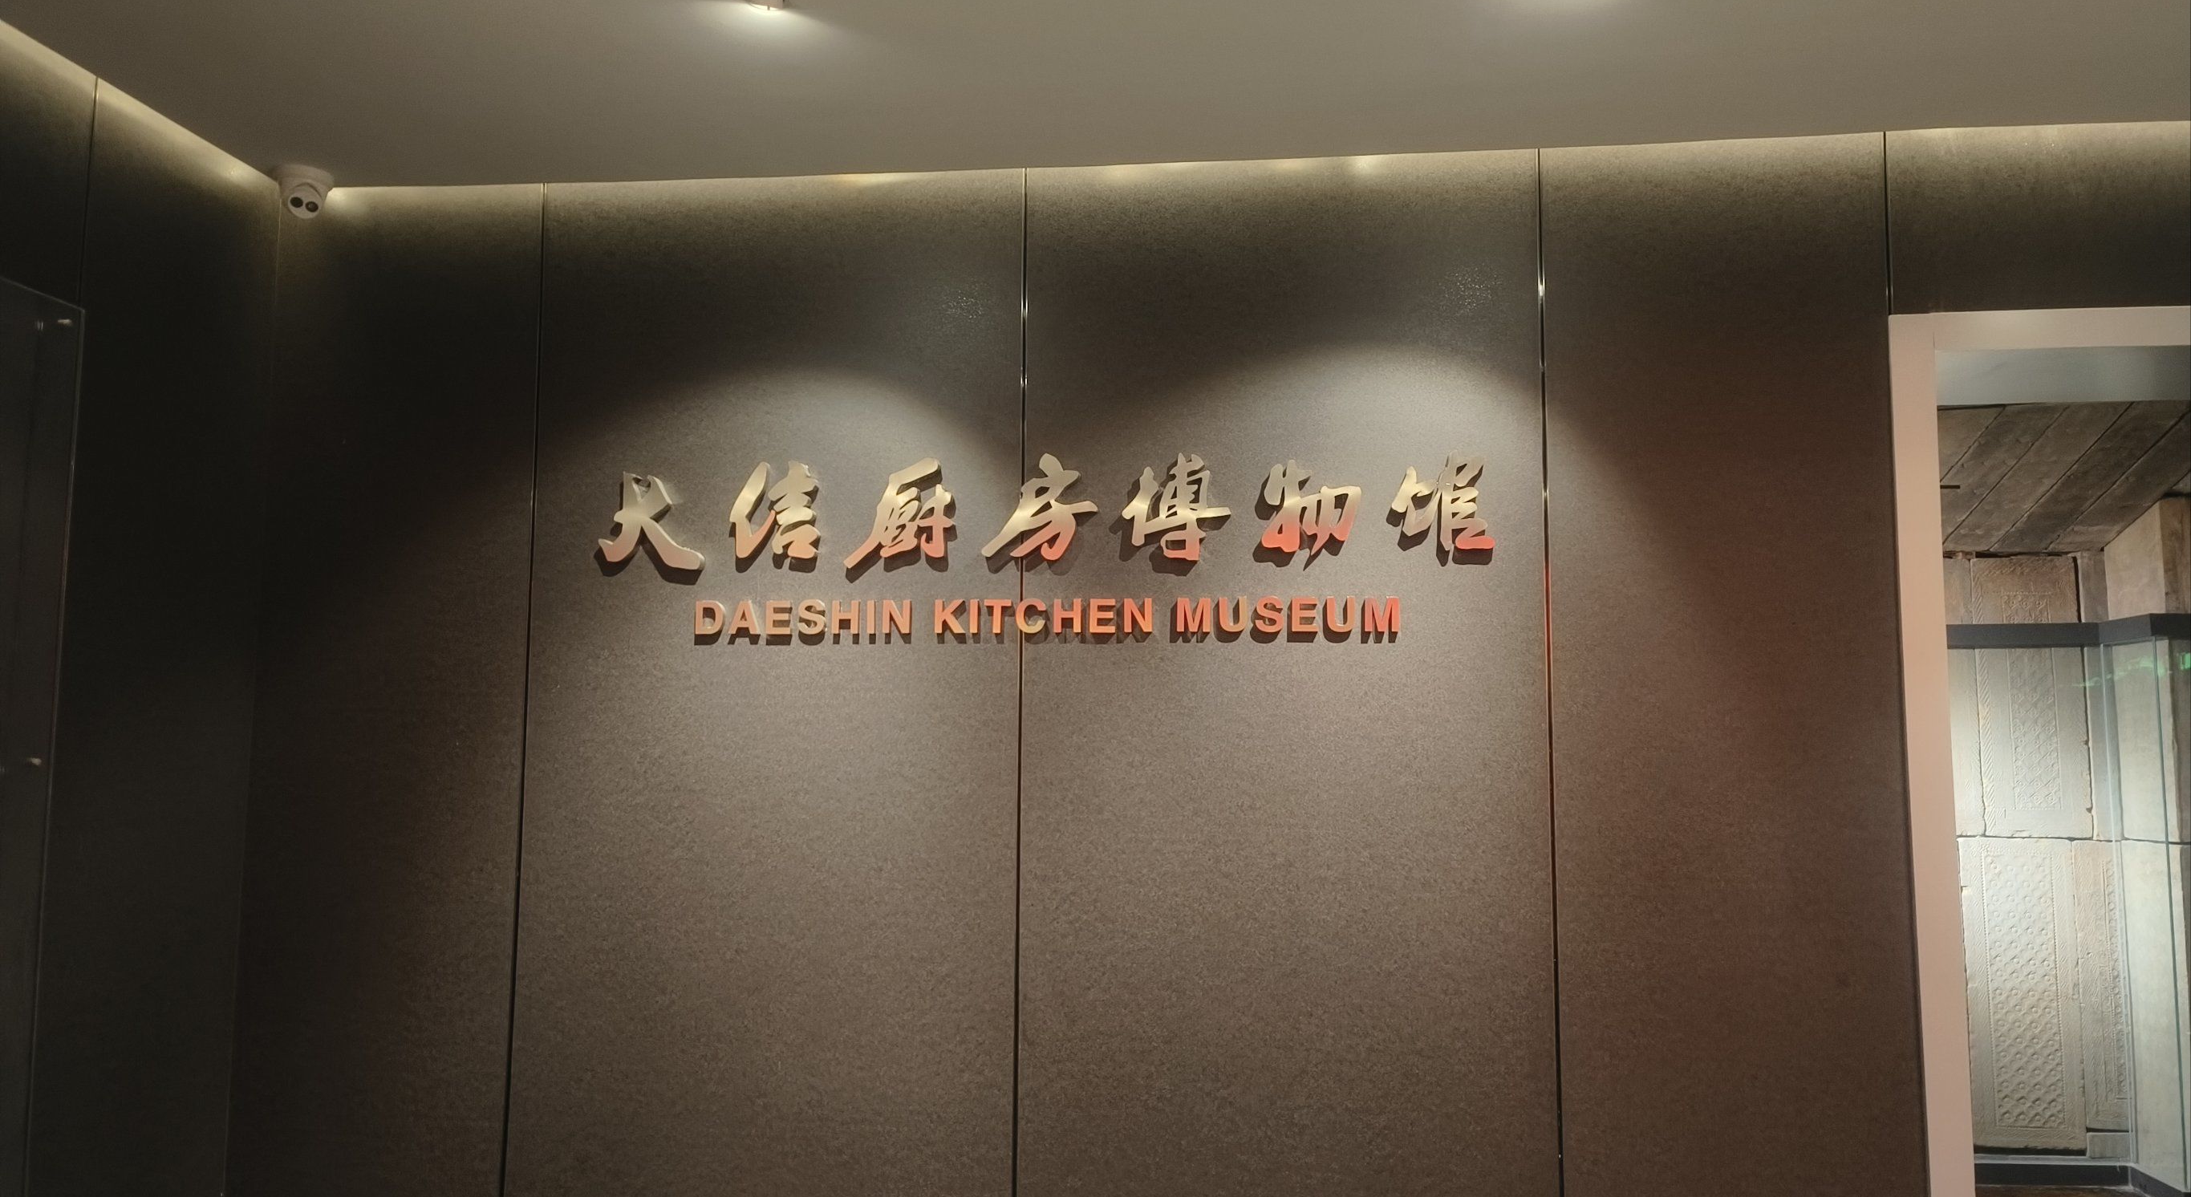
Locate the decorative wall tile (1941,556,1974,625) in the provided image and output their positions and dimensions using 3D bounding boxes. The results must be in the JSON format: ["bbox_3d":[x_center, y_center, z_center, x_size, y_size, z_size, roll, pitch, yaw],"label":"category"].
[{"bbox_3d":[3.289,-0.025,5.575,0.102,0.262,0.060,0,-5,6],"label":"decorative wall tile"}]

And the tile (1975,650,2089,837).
[{"bbox_3d":[3.527,0.543,5.500,0.388,0.717,0.060,0,-5,6],"label":"tile"}]

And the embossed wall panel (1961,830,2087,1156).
[{"bbox_3d":[3.446,1.472,5.426,0.396,1.149,0.060,0,-5,6],"label":"embossed wall panel"}]

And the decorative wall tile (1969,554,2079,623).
[{"bbox_3d":[3.525,-0.026,5.551,0.385,0.262,0.060,0,-5,6],"label":"decorative wall tile"}]

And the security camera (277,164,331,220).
[{"bbox_3d":[-1.841,-0.946,3.393,0.120,0.100,0.120,3,-6,-29],"label":"security camera"}]

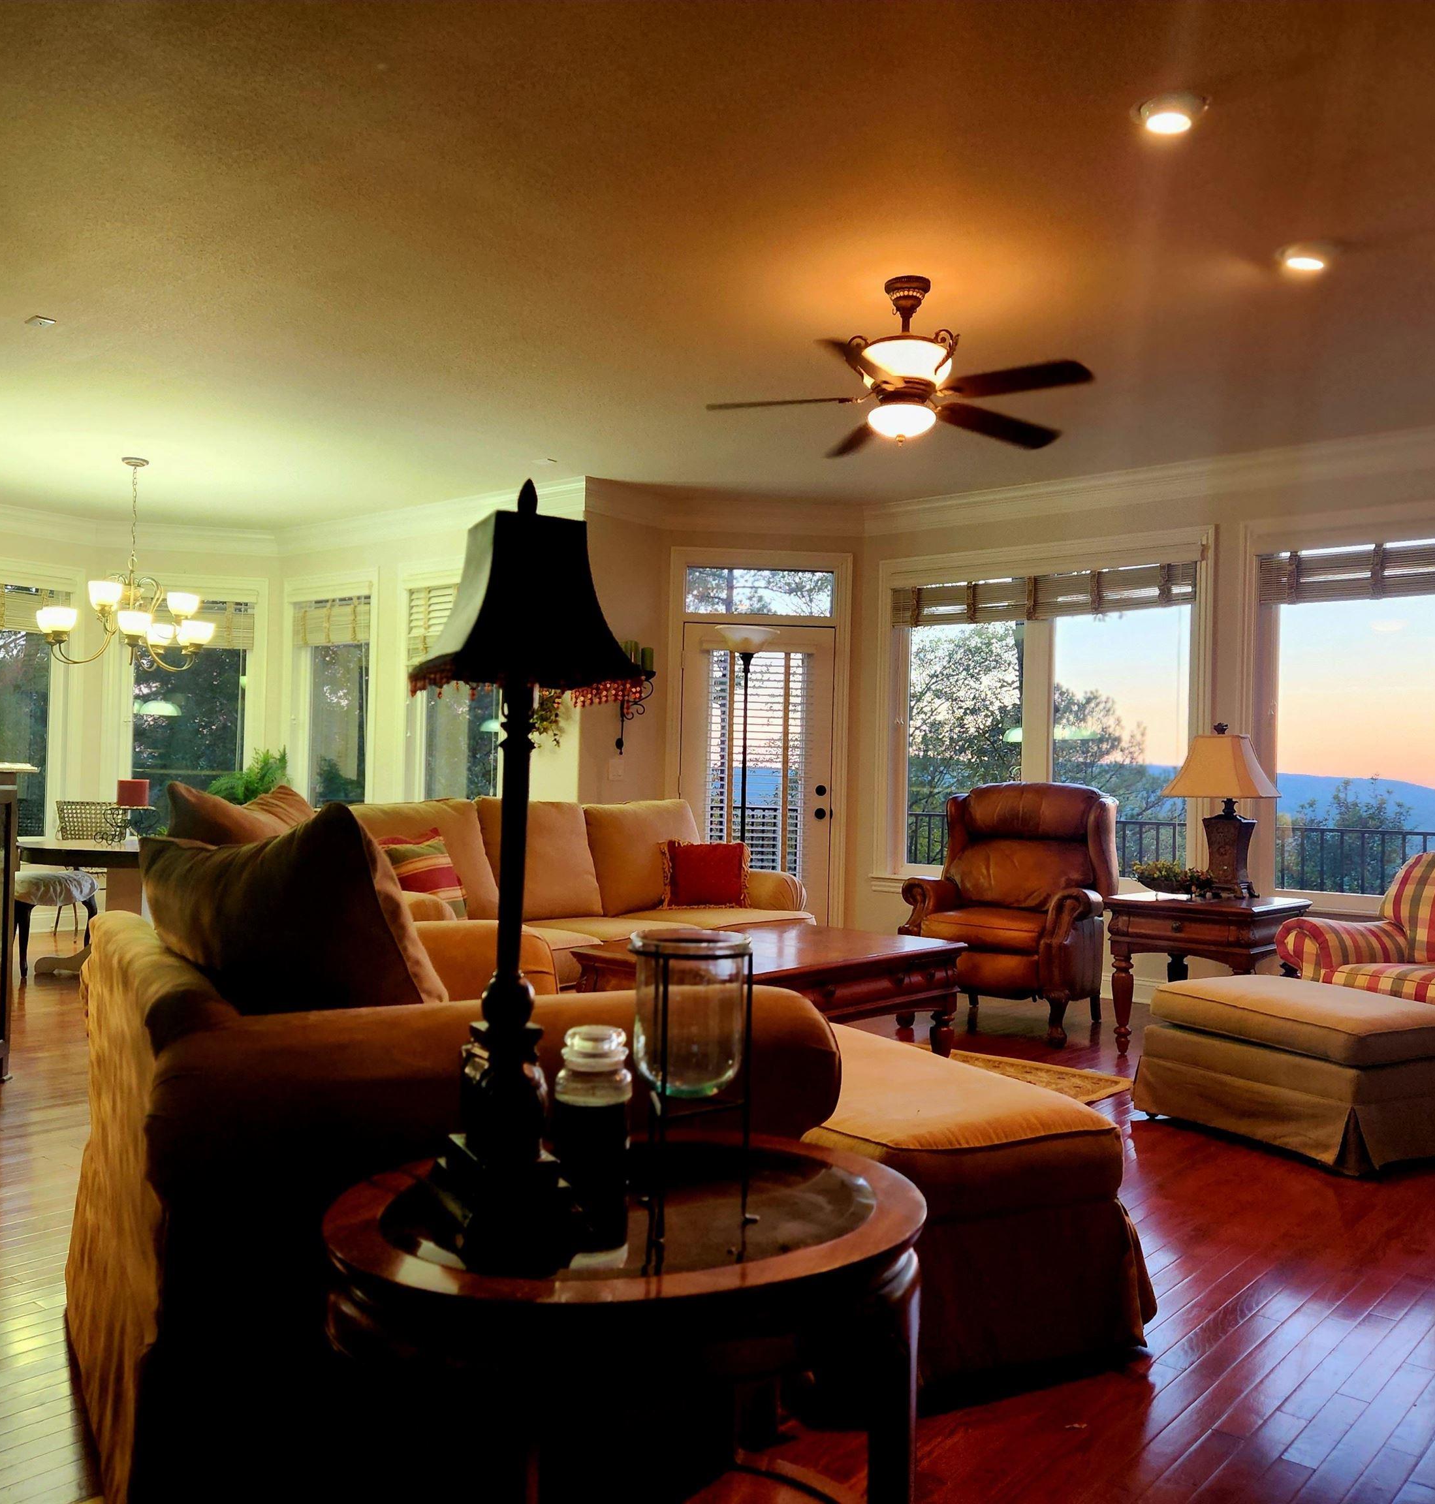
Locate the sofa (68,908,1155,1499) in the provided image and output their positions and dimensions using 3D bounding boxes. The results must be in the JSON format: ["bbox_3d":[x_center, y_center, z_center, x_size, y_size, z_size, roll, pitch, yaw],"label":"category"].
[{"bbox_3d":[-0.355,0.814,2.984,1.940,0.850,1.500,2,-1,-27],"label":"sofa"}]

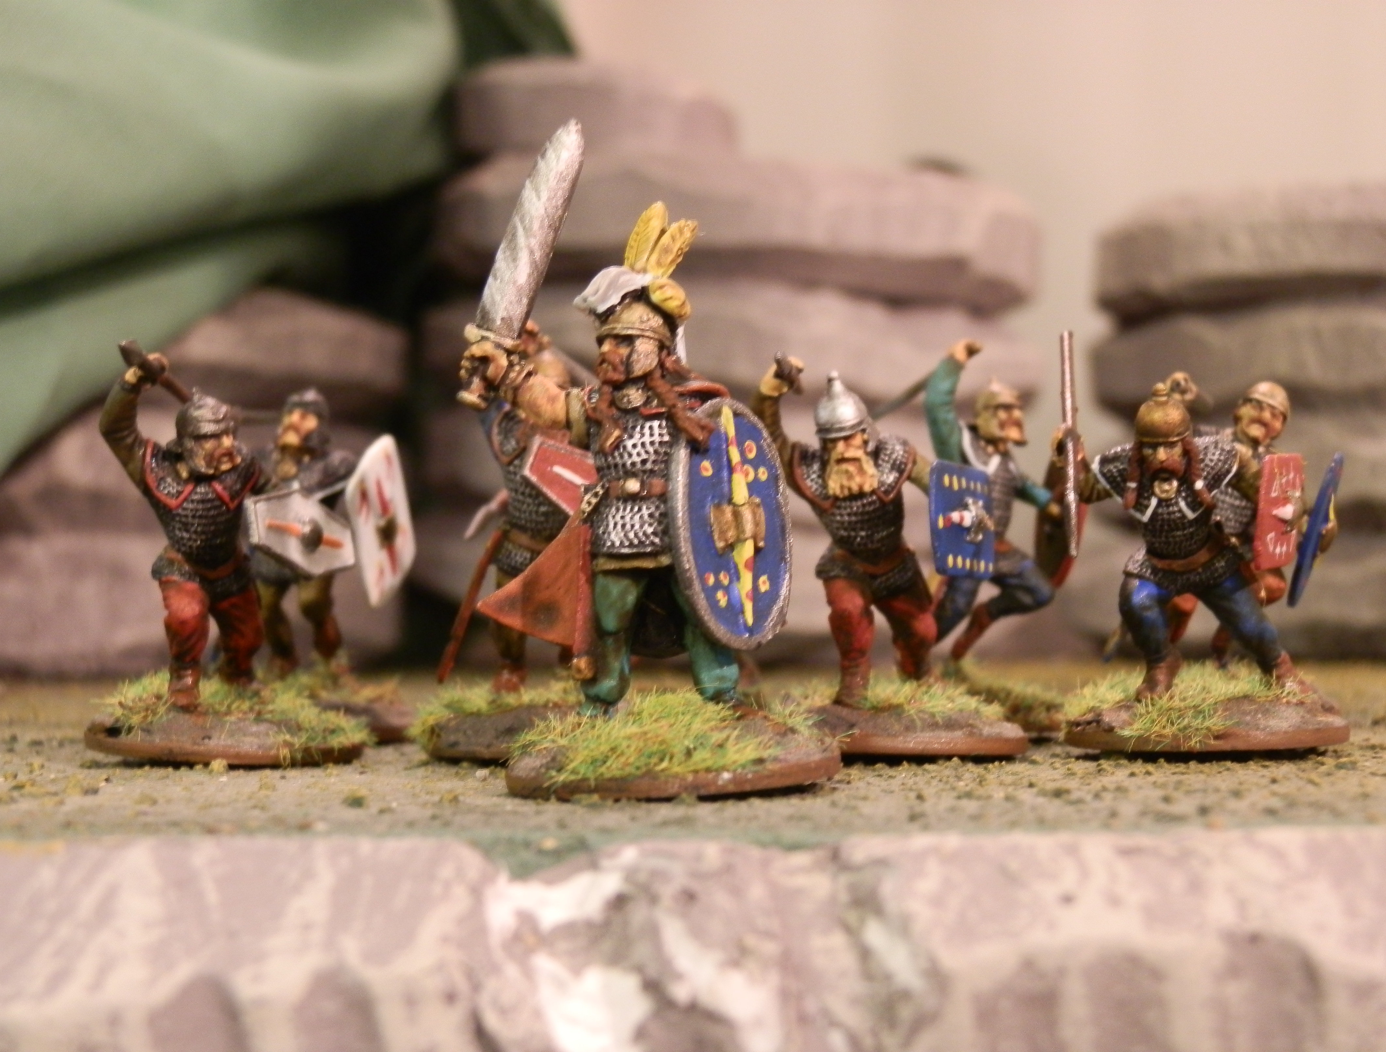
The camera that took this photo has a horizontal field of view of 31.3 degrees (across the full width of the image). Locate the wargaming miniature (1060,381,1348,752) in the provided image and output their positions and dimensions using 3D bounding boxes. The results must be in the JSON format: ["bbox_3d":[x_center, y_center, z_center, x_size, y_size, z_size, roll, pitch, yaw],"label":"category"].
[{"bbox_3d":[0.045,0.003,0.216,0.025,0.033,0.025,0,0,10],"label":"wargaming miniature"}]

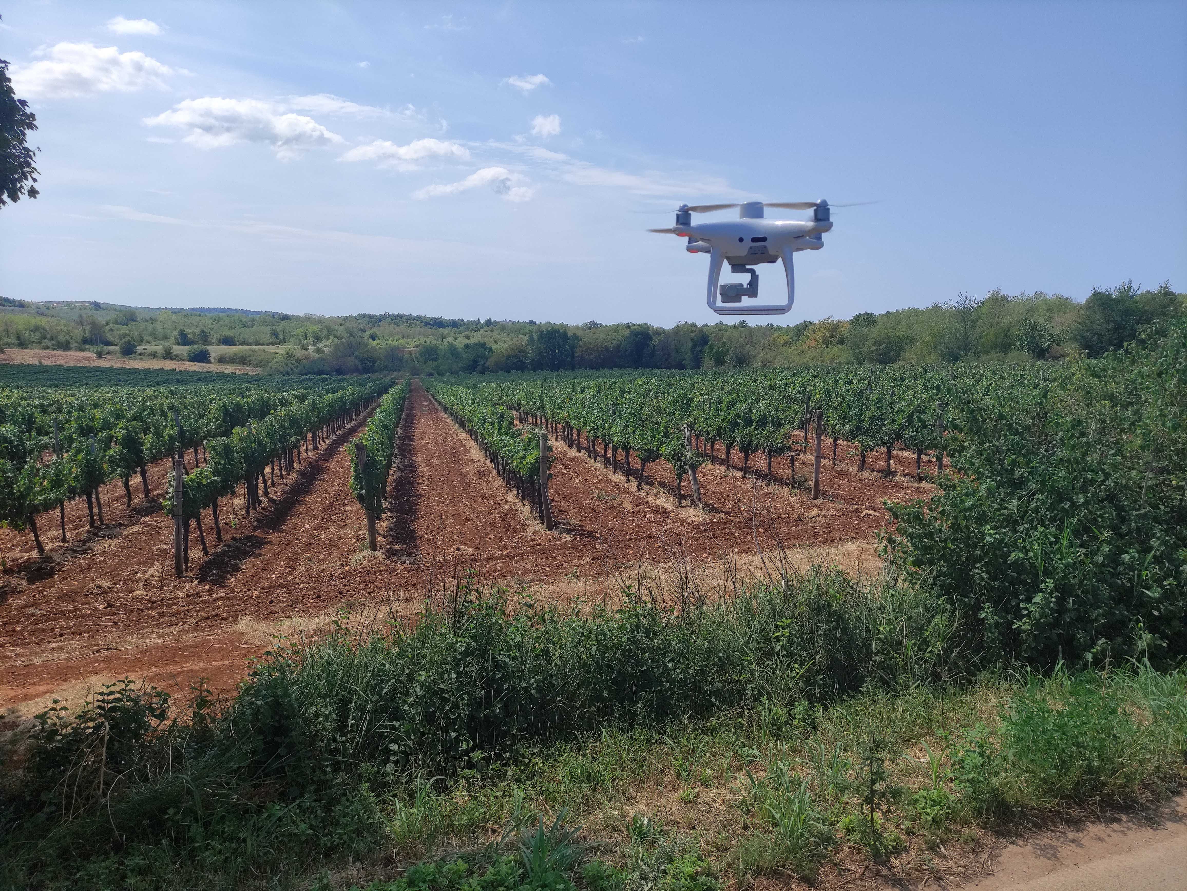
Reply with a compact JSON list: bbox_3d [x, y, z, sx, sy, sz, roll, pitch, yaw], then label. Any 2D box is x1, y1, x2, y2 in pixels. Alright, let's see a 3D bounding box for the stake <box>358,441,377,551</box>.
[{"bbox_3d":[-3.389,0.769,12.834,0.118,1.663,0.118,-6,7,-14],"label":"stake"}]

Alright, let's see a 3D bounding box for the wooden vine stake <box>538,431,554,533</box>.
[{"bbox_3d":[-0.756,0.586,13.982,0.112,1.634,0.112,-4,5,-3],"label":"wooden vine stake"}]

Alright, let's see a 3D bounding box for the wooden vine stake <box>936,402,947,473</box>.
[{"bbox_3d":[6.890,-0.057,17.035,0.114,1.599,0.114,0,5,22],"label":"wooden vine stake"}]

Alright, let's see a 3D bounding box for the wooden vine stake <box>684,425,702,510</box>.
[{"bbox_3d":[1.770,0.375,15.291,0.116,1.491,0.116,-7,4,8],"label":"wooden vine stake"}]

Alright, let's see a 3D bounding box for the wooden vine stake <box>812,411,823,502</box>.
[{"bbox_3d":[4.130,0.175,15.782,0.113,1.665,0.113,2,6,15],"label":"wooden vine stake"}]

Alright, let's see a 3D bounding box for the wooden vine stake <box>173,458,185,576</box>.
[{"bbox_3d":[-5.711,0.996,11.835,0.105,1.641,0.105,0,5,-26],"label":"wooden vine stake"}]

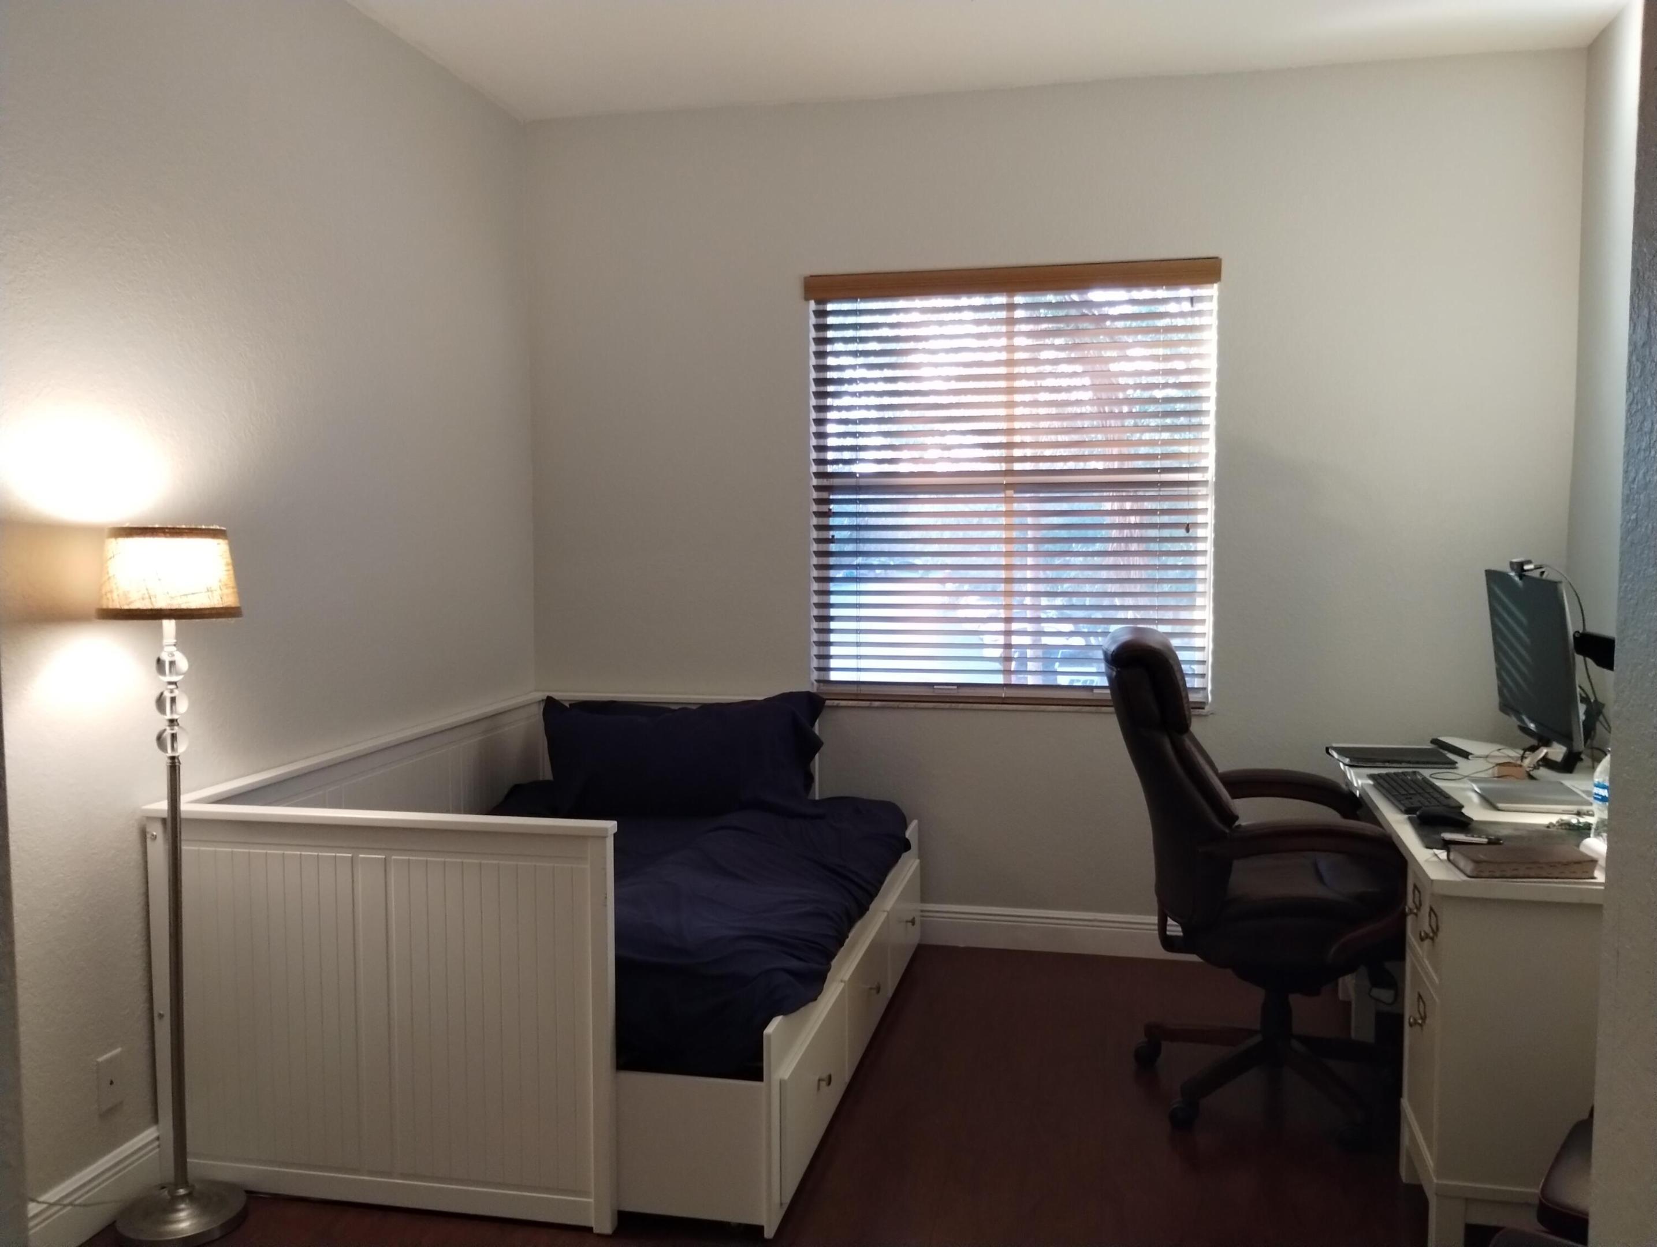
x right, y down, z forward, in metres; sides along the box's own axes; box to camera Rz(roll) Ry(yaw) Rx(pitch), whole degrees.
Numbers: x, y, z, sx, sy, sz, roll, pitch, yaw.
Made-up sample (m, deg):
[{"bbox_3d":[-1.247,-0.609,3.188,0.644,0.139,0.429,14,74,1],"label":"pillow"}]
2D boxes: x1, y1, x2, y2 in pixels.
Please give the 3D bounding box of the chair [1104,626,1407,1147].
[{"bbox_3d":[1.075,0.594,3.299,0.760,1.160,0.690,0,4,4],"label":"chair"}]

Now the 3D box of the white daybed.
[{"bbox_3d":[-0.556,0.739,3.686,1.375,0.830,1.985,1,4,12],"label":"white daybed"}]

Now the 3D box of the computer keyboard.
[{"bbox_3d":[1.411,0.409,3.239,0.135,0.027,0.450,1,4,12],"label":"computer keyboard"}]

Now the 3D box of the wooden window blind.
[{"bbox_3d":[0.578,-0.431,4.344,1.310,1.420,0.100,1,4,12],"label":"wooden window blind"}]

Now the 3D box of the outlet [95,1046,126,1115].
[{"bbox_3d":[-1.460,0.937,2.738,0.008,0.116,0.071,1,4,12],"label":"outlet"}]

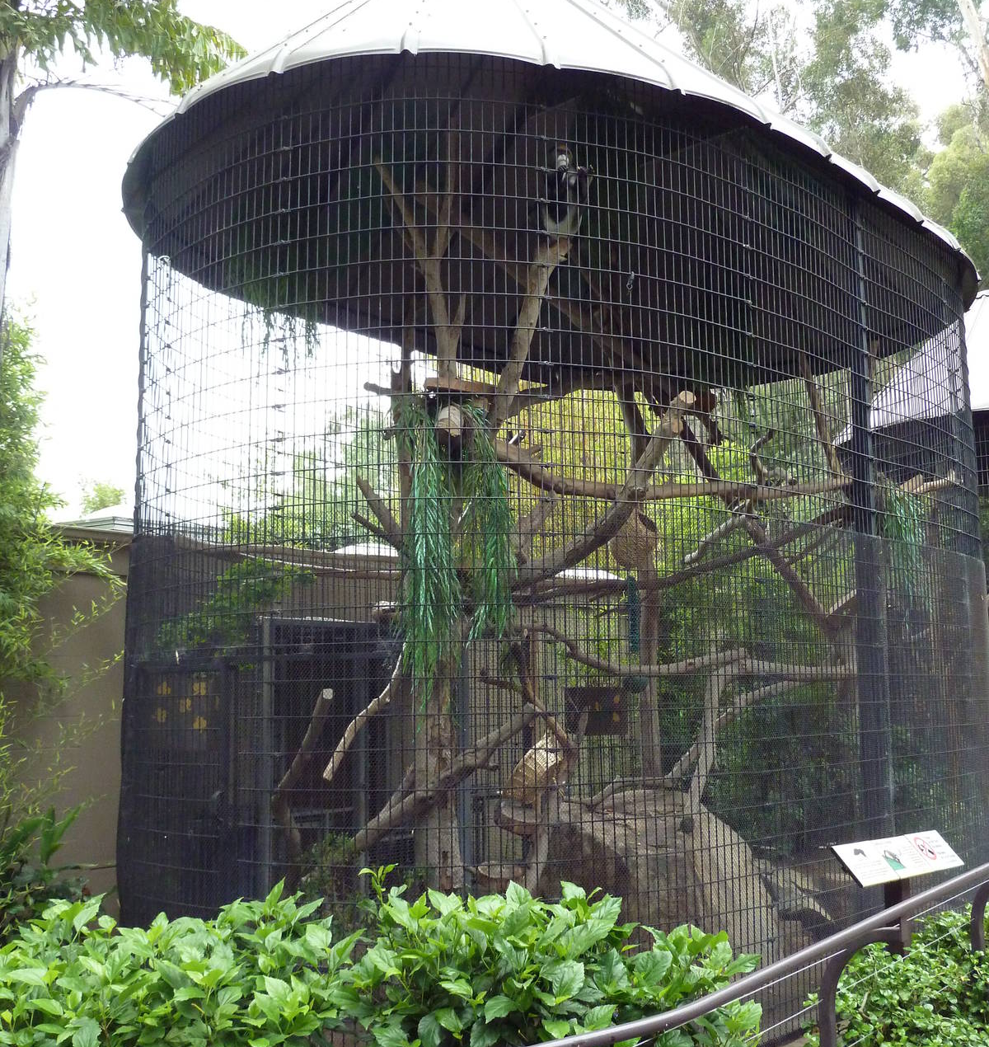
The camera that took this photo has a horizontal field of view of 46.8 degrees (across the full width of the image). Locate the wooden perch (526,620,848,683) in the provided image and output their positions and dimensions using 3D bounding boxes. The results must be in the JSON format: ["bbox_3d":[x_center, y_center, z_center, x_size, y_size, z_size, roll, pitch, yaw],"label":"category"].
[{"bbox_3d":[1.229,0.791,7.056,2.248,0.392,0.220,2,-8,-16],"label":"wooden perch"}]

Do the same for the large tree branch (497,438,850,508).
[{"bbox_3d":[1.210,-0.323,7.202,2.670,0.448,0.250,3,-8,-23],"label":"large tree branch"}]

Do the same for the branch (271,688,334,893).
[{"bbox_3d":[-1.165,1.668,6.943,0.382,1.314,0.280,0,-7,0],"label":"branch"}]

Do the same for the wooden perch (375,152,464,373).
[{"bbox_3d":[-0.442,-1.550,6.758,0.524,1.362,0.320,0,-7,0],"label":"wooden perch"}]

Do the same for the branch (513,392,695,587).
[{"bbox_3d":[0.610,-0.145,6.372,1.379,0.280,0.220,-47,-5,12],"label":"branch"}]

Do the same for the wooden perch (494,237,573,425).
[{"bbox_3d":[0.212,-1.105,6.599,0.180,1.135,0.170,16,-2,2],"label":"wooden perch"}]

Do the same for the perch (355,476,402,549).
[{"bbox_3d":[-0.683,-0.065,6.766,0.287,0.456,0.200,0,-7,0],"label":"perch"}]

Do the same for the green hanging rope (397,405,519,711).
[{"bbox_3d":[-0.219,0.155,6.384,0.673,1.724,0.500,0,-7,0],"label":"green hanging rope"}]

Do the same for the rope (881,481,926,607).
[{"bbox_3d":[2.811,0.138,7.846,0.311,0.861,0.300,0,-7,0],"label":"rope"}]

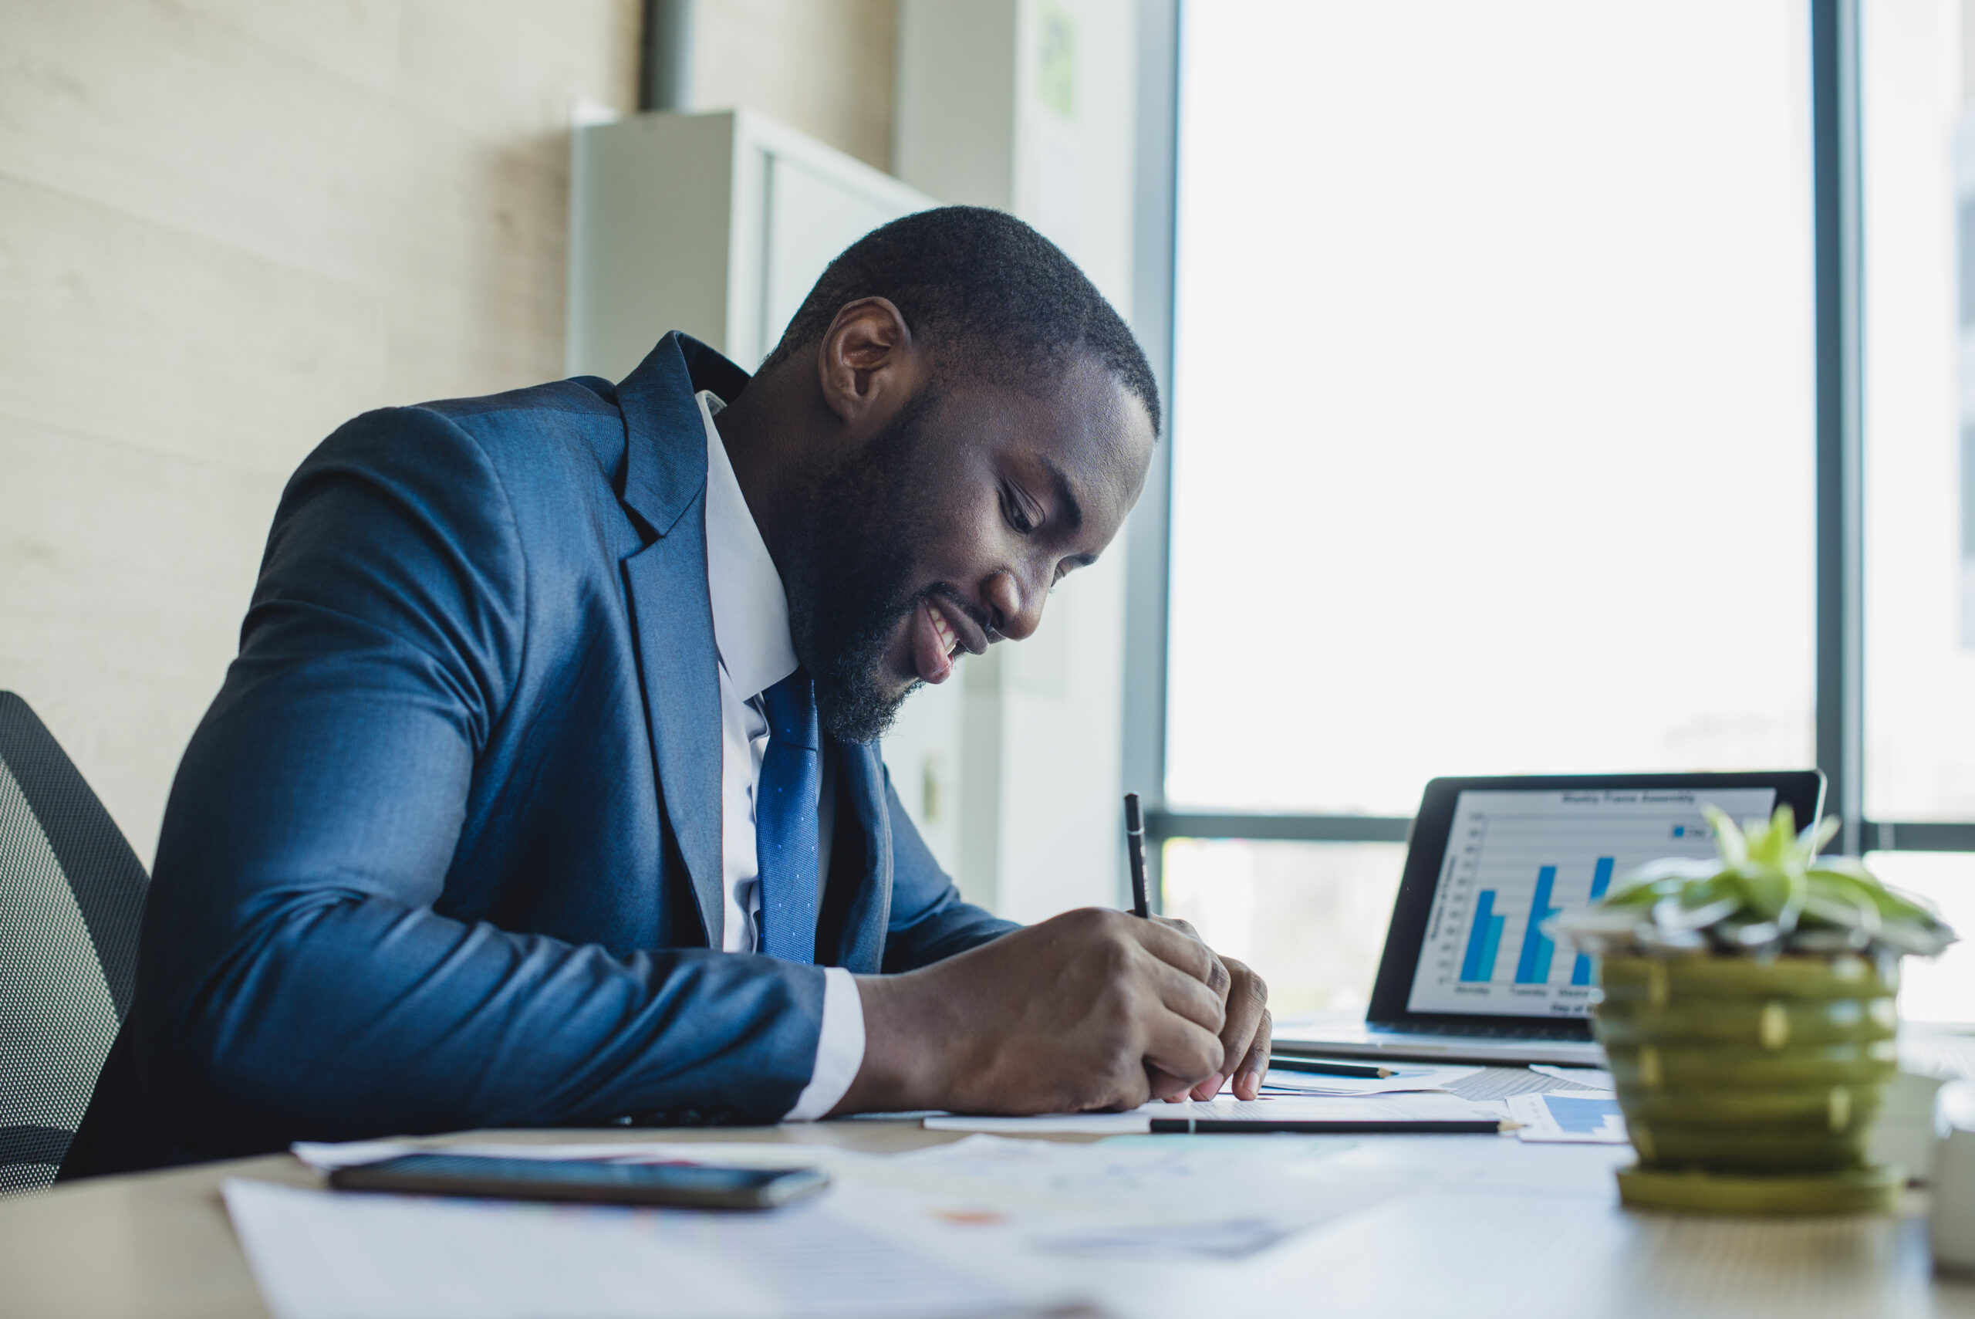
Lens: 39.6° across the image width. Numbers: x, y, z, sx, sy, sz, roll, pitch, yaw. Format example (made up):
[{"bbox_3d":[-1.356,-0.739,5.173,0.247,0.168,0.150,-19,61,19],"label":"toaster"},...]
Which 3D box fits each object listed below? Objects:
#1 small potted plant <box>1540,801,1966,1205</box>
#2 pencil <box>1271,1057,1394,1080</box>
[{"bbox_3d":[0.296,0.136,1.057,0.152,0.150,0.152,0,-5,16],"label":"small potted plant"},{"bbox_3d":[0.177,0.241,1.635,0.007,0.007,0.175,6,-7,-42],"label":"pencil"}]

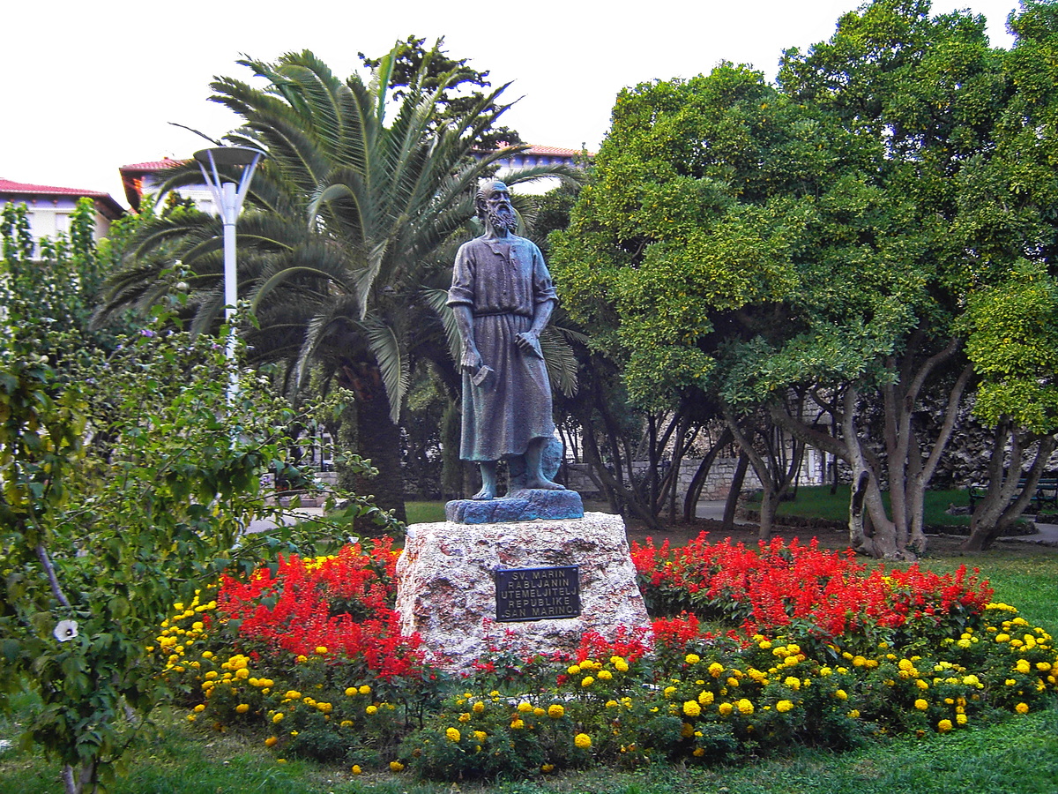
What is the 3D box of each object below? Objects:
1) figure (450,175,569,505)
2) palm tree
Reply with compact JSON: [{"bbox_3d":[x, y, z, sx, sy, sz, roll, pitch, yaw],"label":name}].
[{"bbox_3d":[-0.142,-0.355,6.500,0.720,1.930,0.560,-1,-1,-5],"label":"figure"},{"bbox_3d":[-2.410,-1.360,13.700,6.100,6.250,6.000,-1,-1,0],"label":"palm tree"}]

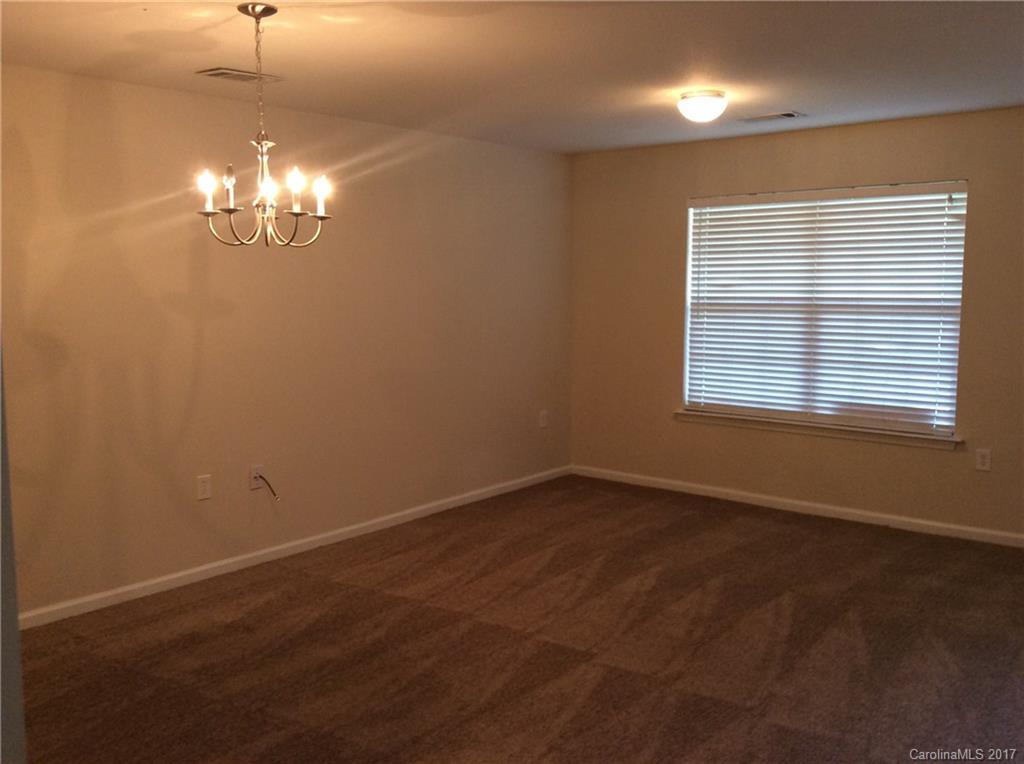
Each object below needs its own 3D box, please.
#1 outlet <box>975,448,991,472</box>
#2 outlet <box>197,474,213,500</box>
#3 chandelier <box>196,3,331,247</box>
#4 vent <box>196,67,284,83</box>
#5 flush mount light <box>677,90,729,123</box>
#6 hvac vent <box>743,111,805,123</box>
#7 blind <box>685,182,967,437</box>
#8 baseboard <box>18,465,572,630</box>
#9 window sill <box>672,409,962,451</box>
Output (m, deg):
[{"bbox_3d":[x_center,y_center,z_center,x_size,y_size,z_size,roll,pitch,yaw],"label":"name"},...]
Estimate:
[{"bbox_3d":[2.688,0.447,5.388,0.074,0.118,0.009,5,9,39],"label":"outlet"},{"bbox_3d":[-1.562,0.539,4.808,0.009,0.118,0.074,5,9,39],"label":"outlet"},{"bbox_3d":[-0.841,-0.852,3.178,0.480,0.772,0.480,5,9,39],"label":"chandelier"},{"bbox_3d":[-1.209,-1.356,4.220,0.185,0.015,0.345,5,9,39],"label":"vent"},{"bbox_3d":[0.946,-1.363,4.682,0.256,0.130,0.256,0,7,0],"label":"flush mount light"},{"bbox_3d":[1.481,-1.511,5.403,0.355,0.015,0.195,5,9,39],"label":"hvac vent"},{"bbox_3d":[1.897,-0.473,5.976,1.768,1.449,0.060,5,9,39],"label":"blind"},{"bbox_3d":[-0.847,0.870,5.709,0.016,0.068,4.103,5,9,39],"label":"baseboard"},{"bbox_3d":[1.885,0.296,6.044,1.892,0.080,0.080,5,9,39],"label":"window sill"}]

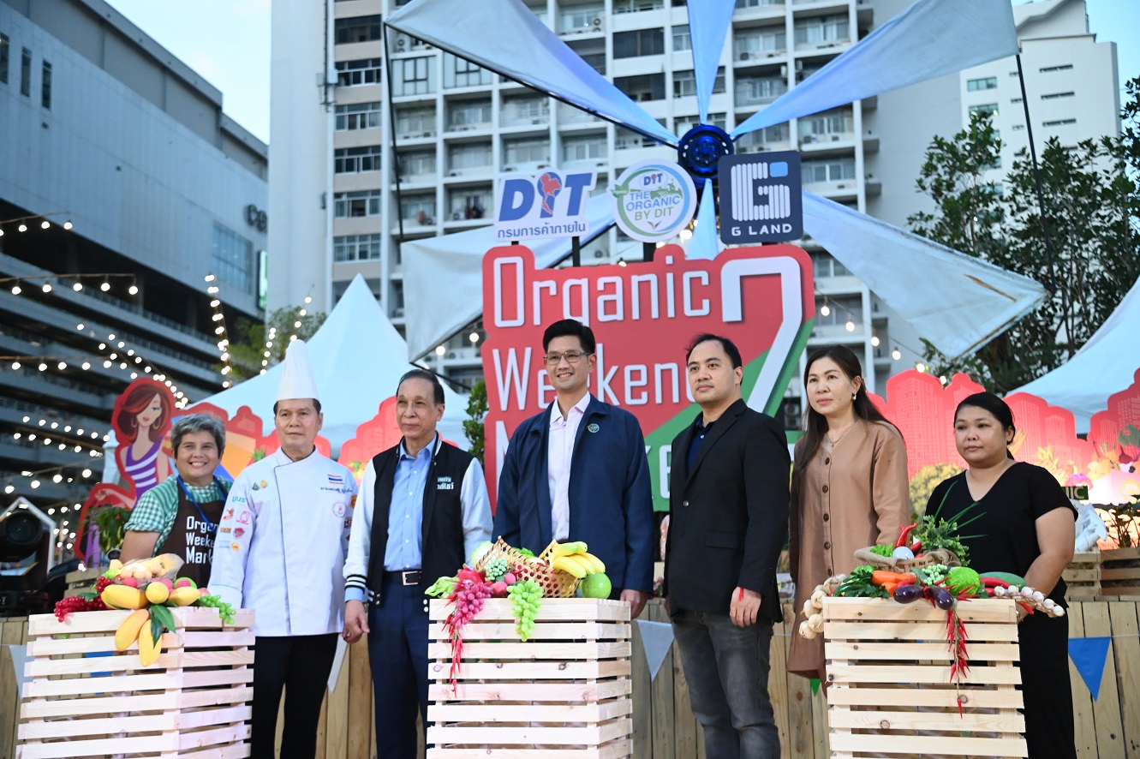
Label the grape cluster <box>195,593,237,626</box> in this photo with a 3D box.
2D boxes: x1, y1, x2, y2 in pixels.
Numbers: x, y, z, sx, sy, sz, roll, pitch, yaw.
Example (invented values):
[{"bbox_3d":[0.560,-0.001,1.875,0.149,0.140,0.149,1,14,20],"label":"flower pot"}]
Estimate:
[{"bbox_3d":[-1.117,0.724,4.395,0.125,0.095,0.090,-3,-11,10],"label":"grape cluster"}]

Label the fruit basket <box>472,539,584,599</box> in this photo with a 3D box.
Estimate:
[{"bbox_3d":[-0.130,0.565,4.178,0.310,0.185,0.240,-3,-11,10],"label":"fruit basket"}]

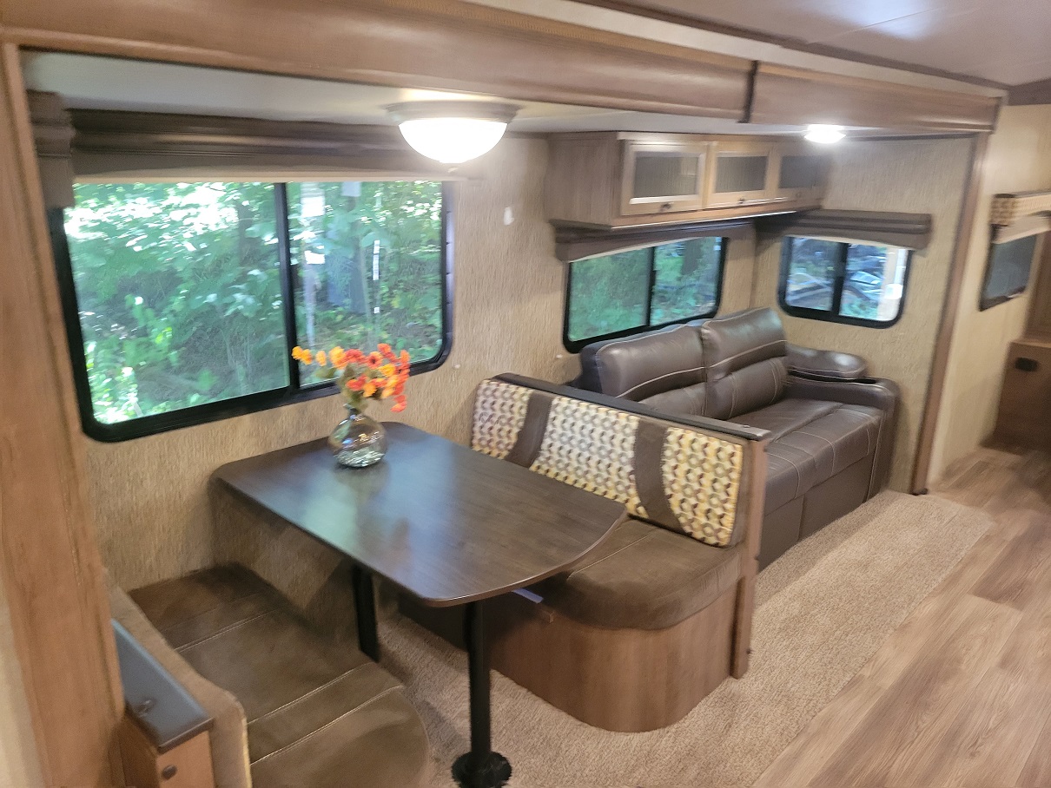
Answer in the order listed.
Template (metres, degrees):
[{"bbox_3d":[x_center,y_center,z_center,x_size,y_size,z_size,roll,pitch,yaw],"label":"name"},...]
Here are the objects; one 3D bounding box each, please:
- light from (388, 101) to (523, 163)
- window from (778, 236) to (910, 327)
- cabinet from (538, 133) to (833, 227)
[{"bbox_3d":[-0.160,-0.578,1.760,0.290,0.122,0.290,1,16,0],"label":"light"},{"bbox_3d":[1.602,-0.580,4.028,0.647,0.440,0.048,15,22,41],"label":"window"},{"bbox_3d":[0.786,-0.969,3.515,0.334,0.341,1.707,15,22,41],"label":"cabinet"}]

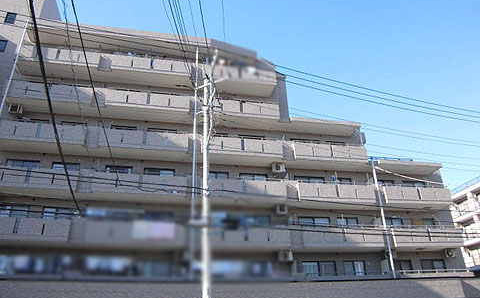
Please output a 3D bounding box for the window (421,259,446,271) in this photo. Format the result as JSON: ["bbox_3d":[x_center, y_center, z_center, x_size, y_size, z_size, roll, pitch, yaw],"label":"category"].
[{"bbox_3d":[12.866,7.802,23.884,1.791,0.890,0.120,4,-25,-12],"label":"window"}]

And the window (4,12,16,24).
[{"bbox_3d":[-15.646,-8.944,24.635,0.606,0.913,0.120,4,-25,-12],"label":"window"}]

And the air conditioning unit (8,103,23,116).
[{"bbox_3d":[-13.259,-2.364,21.319,0.680,0.600,0.320,4,-25,-12],"label":"air conditioning unit"}]

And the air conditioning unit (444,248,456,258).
[{"bbox_3d":[13.836,6.855,23.702,0.680,0.600,0.320,4,-25,-12],"label":"air conditioning unit"}]

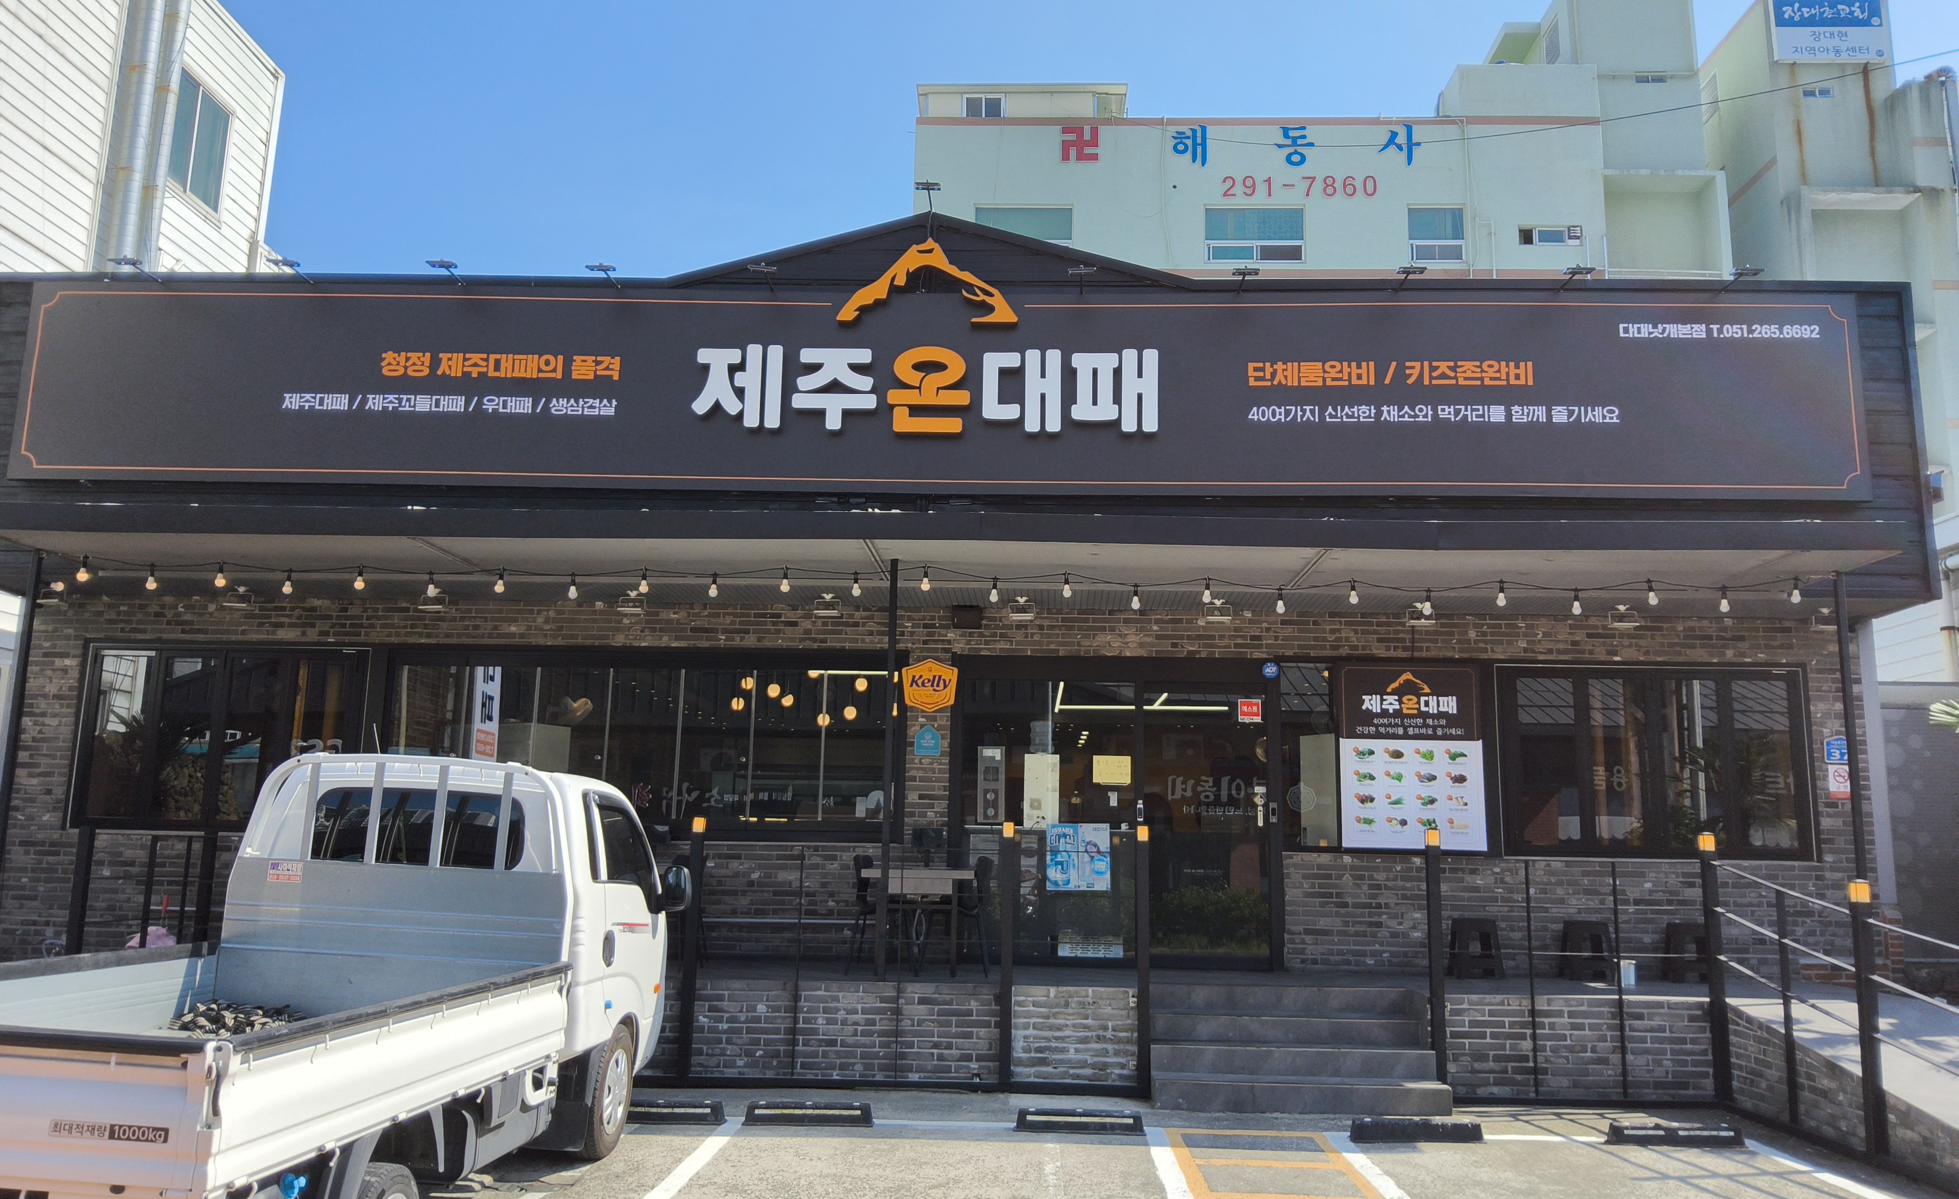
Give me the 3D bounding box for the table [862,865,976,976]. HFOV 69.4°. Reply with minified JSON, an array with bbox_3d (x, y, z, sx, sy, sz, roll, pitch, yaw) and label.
[{"bbox_3d":[-0.410,2.303,10.190,0.774,0.716,1.150,1,-9,1],"label":"table"}]

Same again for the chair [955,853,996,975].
[{"bbox_3d":[-0.161,2.253,10.079,0.515,0.808,0.485,1,-10,1],"label":"chair"}]

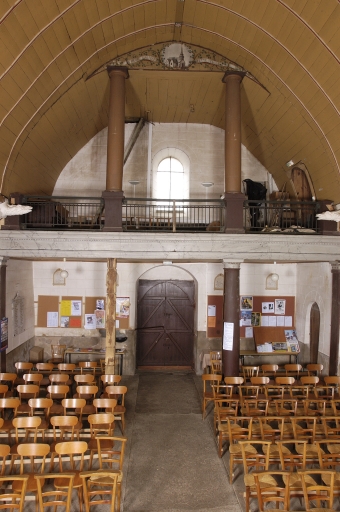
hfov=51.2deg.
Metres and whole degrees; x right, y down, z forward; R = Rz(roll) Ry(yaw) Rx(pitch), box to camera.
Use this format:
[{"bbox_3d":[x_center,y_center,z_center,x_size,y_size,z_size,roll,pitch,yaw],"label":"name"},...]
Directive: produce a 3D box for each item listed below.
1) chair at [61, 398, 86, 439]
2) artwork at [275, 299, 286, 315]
[{"bbox_3d":[-1.646,2.871,5.936,0.420,0.780,0.470,1,-2,-4],"label":"chair"},{"bbox_3d":[3.208,1.482,10.300,0.300,0.420,0.010,1,-2,-3],"label":"artwork"}]

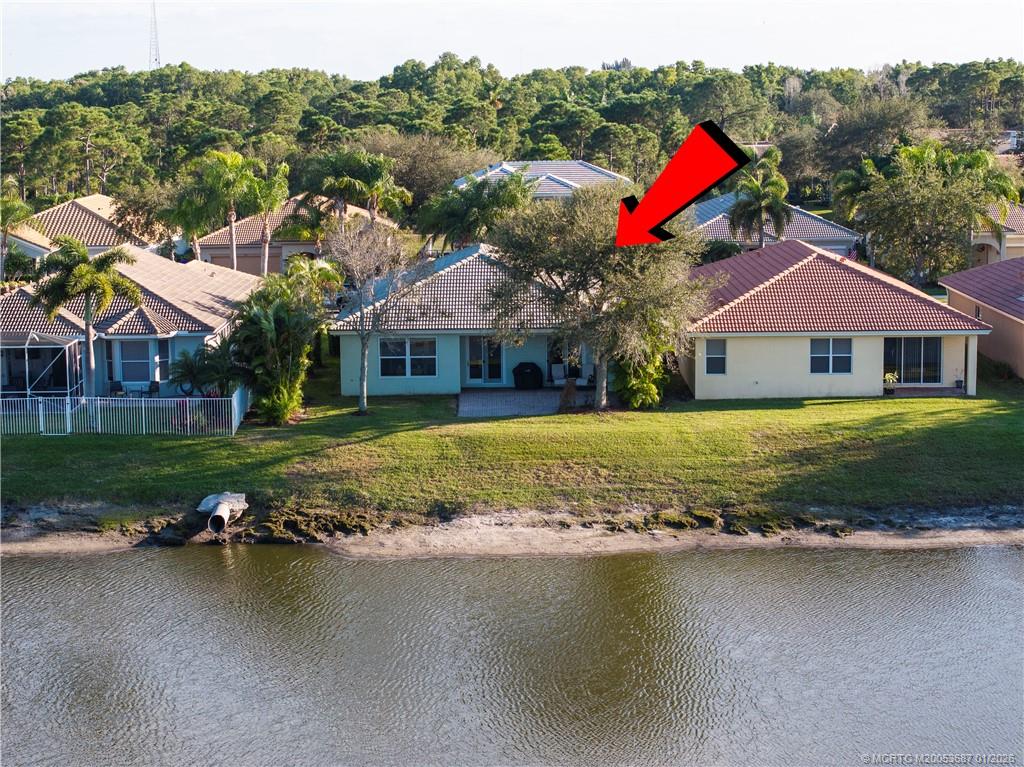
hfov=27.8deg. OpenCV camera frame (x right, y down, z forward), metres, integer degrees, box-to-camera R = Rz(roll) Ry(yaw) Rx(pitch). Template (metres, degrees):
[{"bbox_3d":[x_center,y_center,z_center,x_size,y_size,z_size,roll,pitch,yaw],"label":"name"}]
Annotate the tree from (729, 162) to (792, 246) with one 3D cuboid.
[{"bbox_3d":[16.232,-10.128,135.356,4.174,8.611,4.174,-1,9,0],"label":"tree"}]

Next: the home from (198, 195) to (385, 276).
[{"bbox_3d":[-14.905,-10.945,151.822,13.800,5.950,16.000,-1,9,0],"label":"home"}]

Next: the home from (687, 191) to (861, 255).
[{"bbox_3d":[18.046,-10.995,152.202,13.200,6.050,19.500,0,8,0],"label":"home"}]

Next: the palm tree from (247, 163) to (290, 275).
[{"bbox_3d":[-15.018,-9.056,128.309,2.719,9.247,2.719,-1,9,0],"label":"palm tree"}]

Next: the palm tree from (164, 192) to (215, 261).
[{"bbox_3d":[-20.878,-8.909,134.459,3.240,7.240,3.240,-1,9,0],"label":"palm tree"}]

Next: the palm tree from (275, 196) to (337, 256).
[{"bbox_3d":[-13.672,-8.938,137.144,4.100,6.890,4.000,0,8,0],"label":"palm tree"}]

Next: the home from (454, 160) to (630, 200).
[{"bbox_3d":[3.456,-20.383,217.606,19.500,6.400,17.000,0,8,0],"label":"home"}]

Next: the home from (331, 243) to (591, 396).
[{"bbox_3d":[-1.546,-3.809,103.461,13.100,6.000,21.500,0,8,0],"label":"home"}]

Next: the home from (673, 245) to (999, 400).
[{"bbox_3d":[14.440,-3.708,101.630,13.300,6.050,21.500,0,8,0],"label":"home"}]

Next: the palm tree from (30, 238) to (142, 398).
[{"bbox_3d":[-17.967,-2.137,87.886,4.567,8.216,4.567,-1,9,0],"label":"palm tree"}]

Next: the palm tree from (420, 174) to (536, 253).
[{"bbox_3d":[-2.272,-8.668,128.071,6.600,8.740,6.300,0,8,0],"label":"palm tree"}]

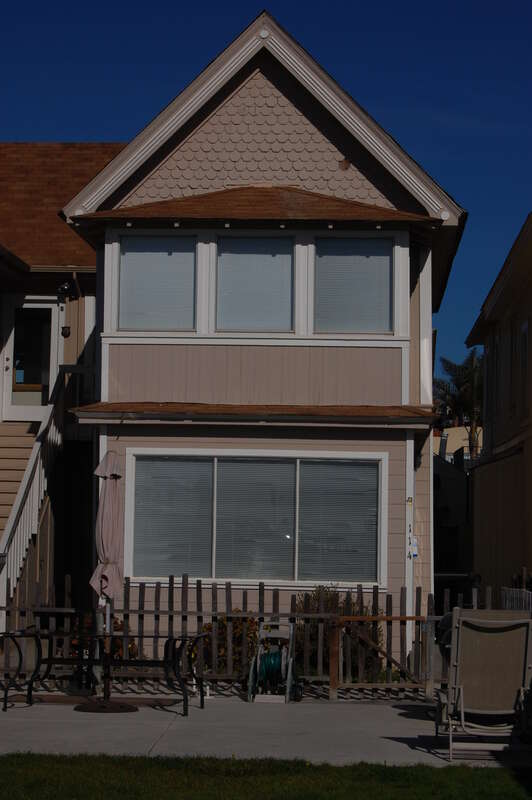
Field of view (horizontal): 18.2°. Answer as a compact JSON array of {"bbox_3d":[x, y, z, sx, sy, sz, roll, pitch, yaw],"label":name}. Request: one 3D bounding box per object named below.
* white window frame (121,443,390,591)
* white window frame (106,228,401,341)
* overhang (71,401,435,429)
[{"bbox_3d":[-0.118,1.368,19.407,2.950,1.464,0.110,1,-4,4],"label":"white window frame"},{"bbox_3d":[-0.111,-1.361,19.599,3.615,1.320,0.140,1,-4,4],"label":"white window frame"},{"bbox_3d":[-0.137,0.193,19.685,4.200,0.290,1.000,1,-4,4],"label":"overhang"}]

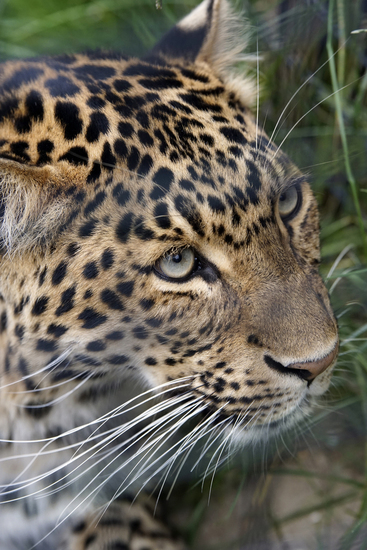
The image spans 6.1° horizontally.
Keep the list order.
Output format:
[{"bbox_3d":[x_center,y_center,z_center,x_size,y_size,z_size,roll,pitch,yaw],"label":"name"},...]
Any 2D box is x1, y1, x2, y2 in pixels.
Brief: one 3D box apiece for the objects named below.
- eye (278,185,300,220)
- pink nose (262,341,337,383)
[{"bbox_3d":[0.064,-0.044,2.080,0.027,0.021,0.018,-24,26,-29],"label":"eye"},{"bbox_3d":[0.070,0.052,2.040,0.044,0.024,0.024,-29,41,-35],"label":"pink nose"}]

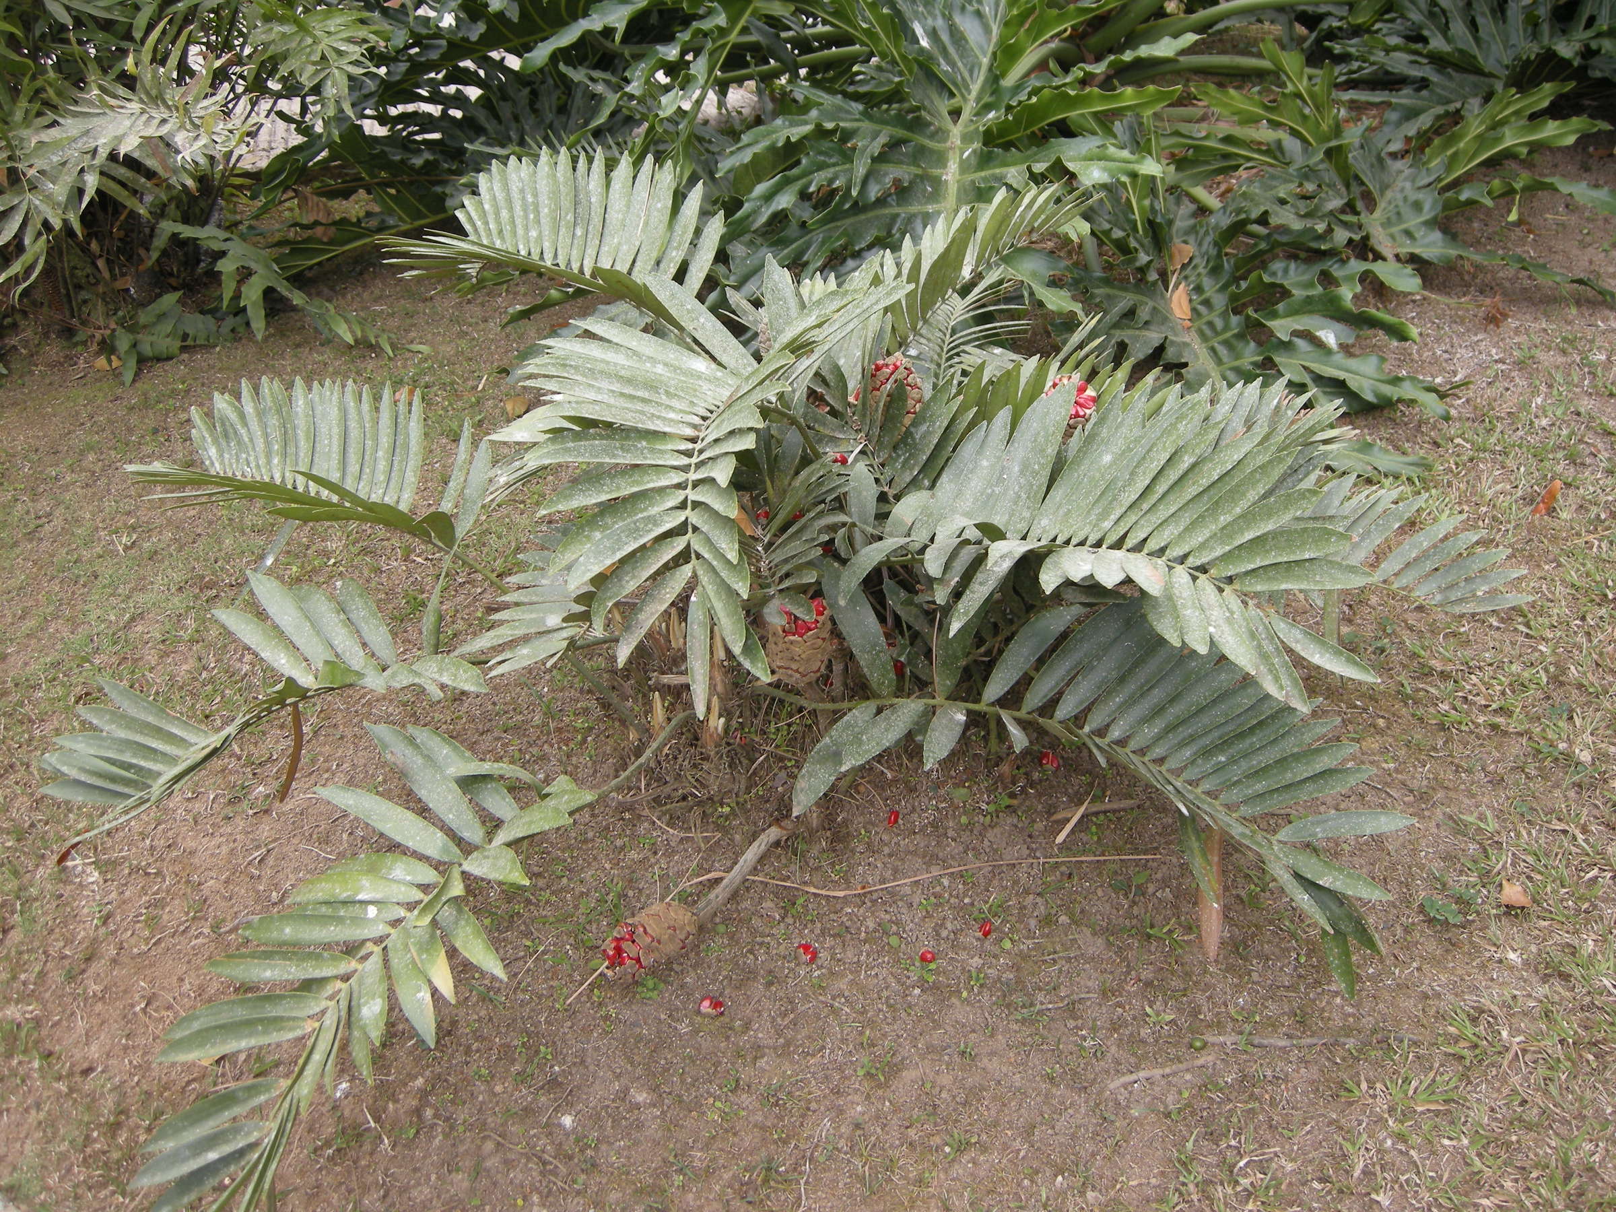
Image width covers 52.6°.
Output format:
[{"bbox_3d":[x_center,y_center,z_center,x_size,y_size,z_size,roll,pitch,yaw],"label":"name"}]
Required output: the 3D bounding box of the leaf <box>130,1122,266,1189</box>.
[{"bbox_3d":[-0.562,0.506,1.507,0.125,0.015,0.032,-20,56,-27],"label":"leaf"}]

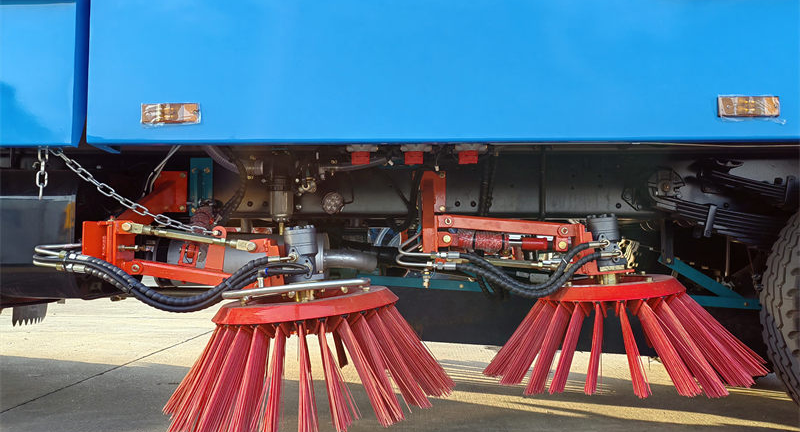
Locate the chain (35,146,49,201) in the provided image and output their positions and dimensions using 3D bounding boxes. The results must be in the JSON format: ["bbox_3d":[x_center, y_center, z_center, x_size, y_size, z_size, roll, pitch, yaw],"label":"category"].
[{"bbox_3d":[-0.958,-0.116,1.670,0.036,0.148,0.033,0,-3,2],"label":"chain"}]

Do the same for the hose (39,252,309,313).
[{"bbox_3d":[-0.670,0.195,1.830,0.810,0.178,0.140,0,-3,2],"label":"hose"}]

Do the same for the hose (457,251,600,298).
[{"bbox_3d":[0.390,0.176,1.880,0.440,0.146,0.100,0,-3,2],"label":"hose"}]

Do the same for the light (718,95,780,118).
[{"bbox_3d":[0.845,-0.265,1.510,0.146,0.049,0.022,0,-3,2],"label":"light"}]

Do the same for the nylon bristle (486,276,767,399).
[{"bbox_3d":[0.678,0.344,1.985,0.830,0.275,0.830,-3,-3,2],"label":"nylon bristle"}]

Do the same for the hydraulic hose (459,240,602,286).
[{"bbox_3d":[0.393,0.143,1.880,0.435,0.140,0.100,0,-3,2],"label":"hydraulic hose"}]

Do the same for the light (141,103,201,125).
[{"bbox_3d":[-0.571,-0.256,1.555,0.146,0.049,0.022,0,-3,2],"label":"light"}]

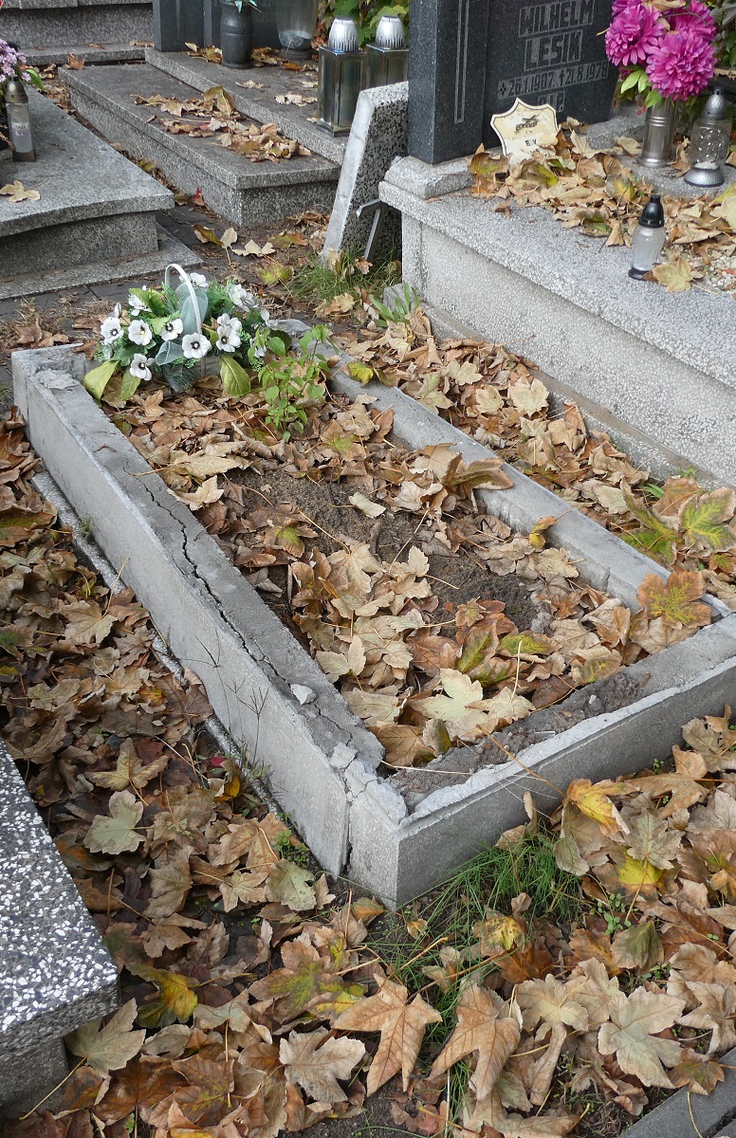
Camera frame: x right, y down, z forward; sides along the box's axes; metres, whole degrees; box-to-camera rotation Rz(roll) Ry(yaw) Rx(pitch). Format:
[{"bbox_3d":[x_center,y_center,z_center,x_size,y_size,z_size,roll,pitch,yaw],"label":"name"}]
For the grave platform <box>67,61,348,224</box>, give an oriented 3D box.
[{"bbox_3d":[-0.796,-1.908,4.583,0.440,0.175,1.840,-20,43,-27],"label":"grave platform"}]

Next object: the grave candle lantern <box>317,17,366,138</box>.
[{"bbox_3d":[-0.098,-1.873,3.994,0.132,0.395,0.132,-18,42,-24],"label":"grave candle lantern"}]

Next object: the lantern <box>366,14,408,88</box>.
[{"bbox_3d":[0.082,-1.916,4.059,0.132,0.395,0.132,-18,42,-25],"label":"lantern"}]

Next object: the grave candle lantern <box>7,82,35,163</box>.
[{"bbox_3d":[-1.204,-1.546,3.625,0.078,0.245,0.078,-21,42,-27],"label":"grave candle lantern"}]

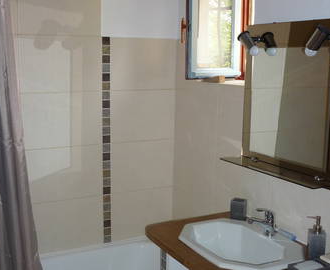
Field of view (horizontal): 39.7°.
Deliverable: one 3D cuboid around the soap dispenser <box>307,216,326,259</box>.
[{"bbox_3d":[0.569,0.381,1.711,0.065,0.149,0.059,5,11,24],"label":"soap dispenser"}]

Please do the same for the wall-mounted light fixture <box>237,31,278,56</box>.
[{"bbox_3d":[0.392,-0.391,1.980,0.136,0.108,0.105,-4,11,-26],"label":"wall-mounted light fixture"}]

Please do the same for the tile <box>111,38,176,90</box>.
[{"bbox_3d":[-0.121,-0.405,2.650,0.414,0.294,0.012,-4,11,-26],"label":"tile"}]

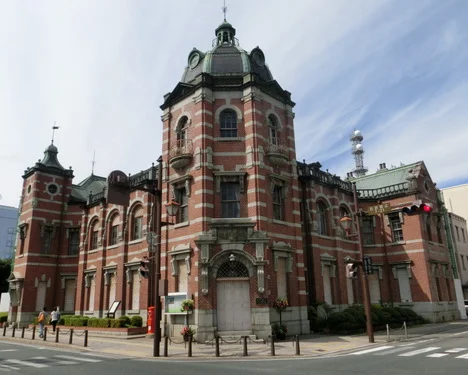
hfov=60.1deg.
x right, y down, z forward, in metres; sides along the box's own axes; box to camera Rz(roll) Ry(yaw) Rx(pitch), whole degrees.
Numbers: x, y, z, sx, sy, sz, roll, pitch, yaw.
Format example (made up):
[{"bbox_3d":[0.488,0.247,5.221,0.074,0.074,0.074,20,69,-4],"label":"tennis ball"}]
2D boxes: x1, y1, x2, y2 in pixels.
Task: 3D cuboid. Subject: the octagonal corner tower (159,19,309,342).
[{"bbox_3d":[-0.285,-1.796,25.363,8.300,20.700,8.300,-1,-16,-1],"label":"octagonal corner tower"}]

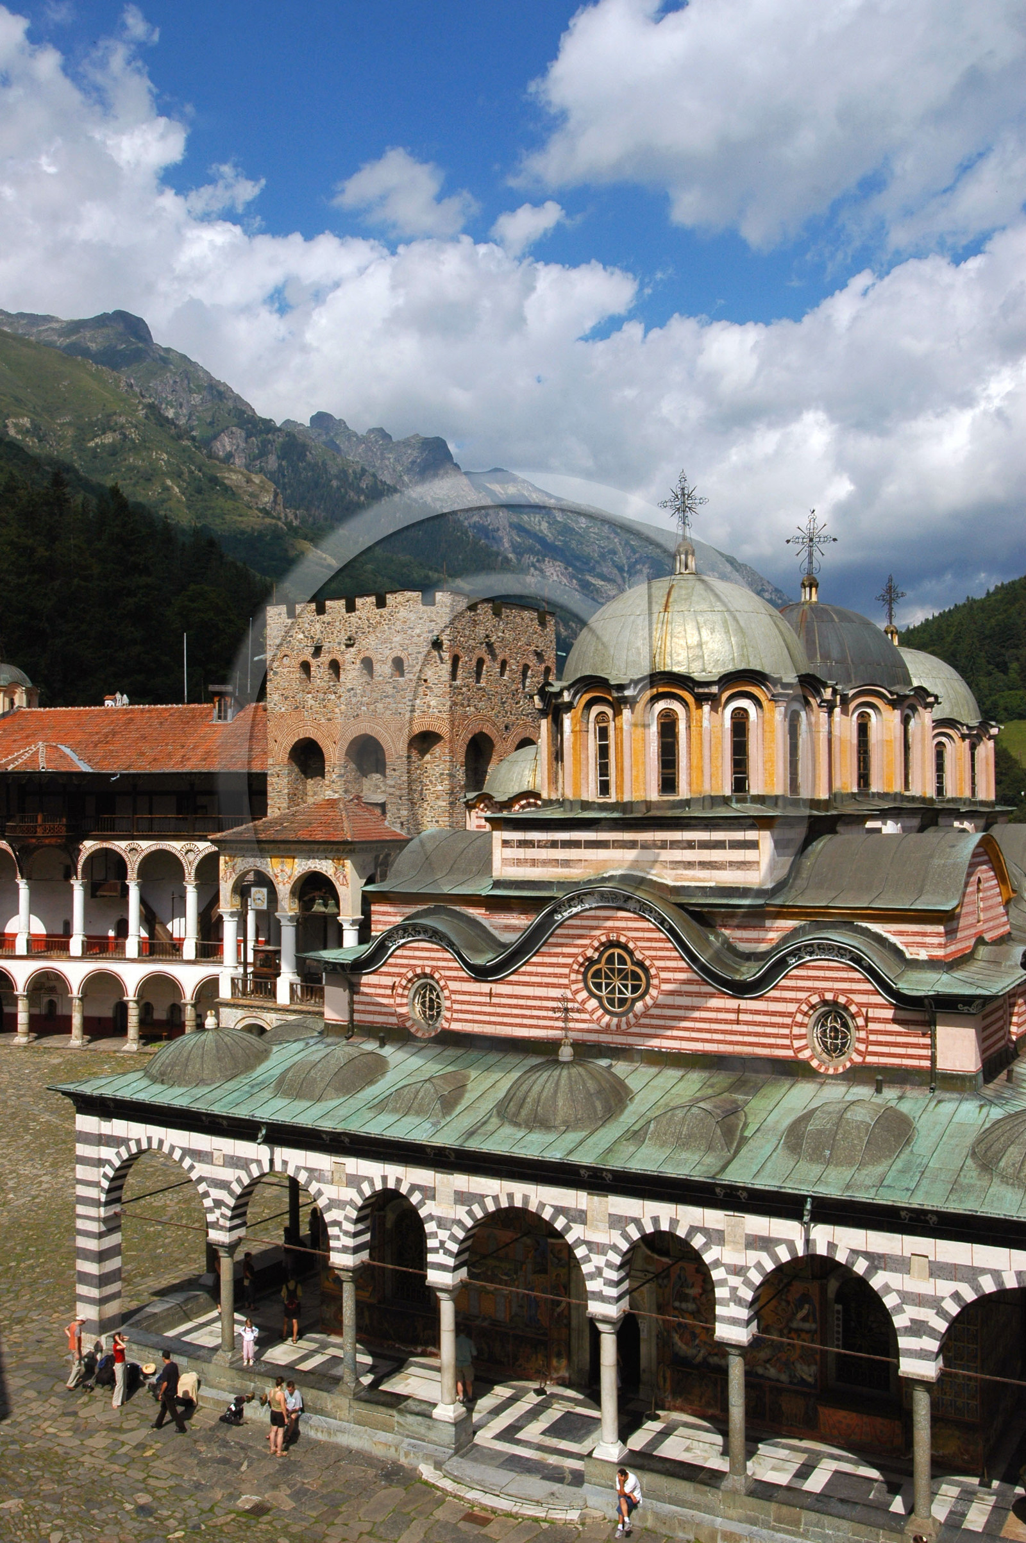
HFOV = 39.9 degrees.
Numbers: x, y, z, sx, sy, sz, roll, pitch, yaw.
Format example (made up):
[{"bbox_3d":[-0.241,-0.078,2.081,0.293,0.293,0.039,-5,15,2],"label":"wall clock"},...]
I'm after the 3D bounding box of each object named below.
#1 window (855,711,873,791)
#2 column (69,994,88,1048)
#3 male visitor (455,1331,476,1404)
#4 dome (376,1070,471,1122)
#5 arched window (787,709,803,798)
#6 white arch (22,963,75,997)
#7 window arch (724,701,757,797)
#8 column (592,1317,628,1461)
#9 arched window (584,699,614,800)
[{"bbox_3d":[10.474,-0.610,42.311,0.580,2.414,0.250,0,-2,-14],"label":"window"},{"bbox_3d":[-25.214,14.480,82.000,0.720,3.100,0.720,-1,-2,16],"label":"column"},{"bbox_3d":[-1.173,13.978,33.431,0.580,1.740,0.400,-1,-2,30],"label":"male visitor"},{"bbox_3d":[-1.911,7.485,32.970,2.138,0.794,2.341,0,-2,0],"label":"dome"},{"bbox_3d":[6.993,-0.459,35.077,0.540,2.140,0.200,1,-2,-45],"label":"arched window"},{"bbox_3d":[-26.513,12.044,81.281,3.600,1.750,0.650,-1,-2,25],"label":"white arch"},{"bbox_3d":[5.663,-0.598,35.036,0.916,2.464,0.300,0,-2,-15],"label":"window arch"},{"bbox_3d":[1.932,12.202,28.039,0.500,2.644,0.500,-2,-2,30],"label":"column"},{"bbox_3d":[2.187,-0.522,34.980,0.250,2.420,0.880,1,-2,-45],"label":"arched window"}]

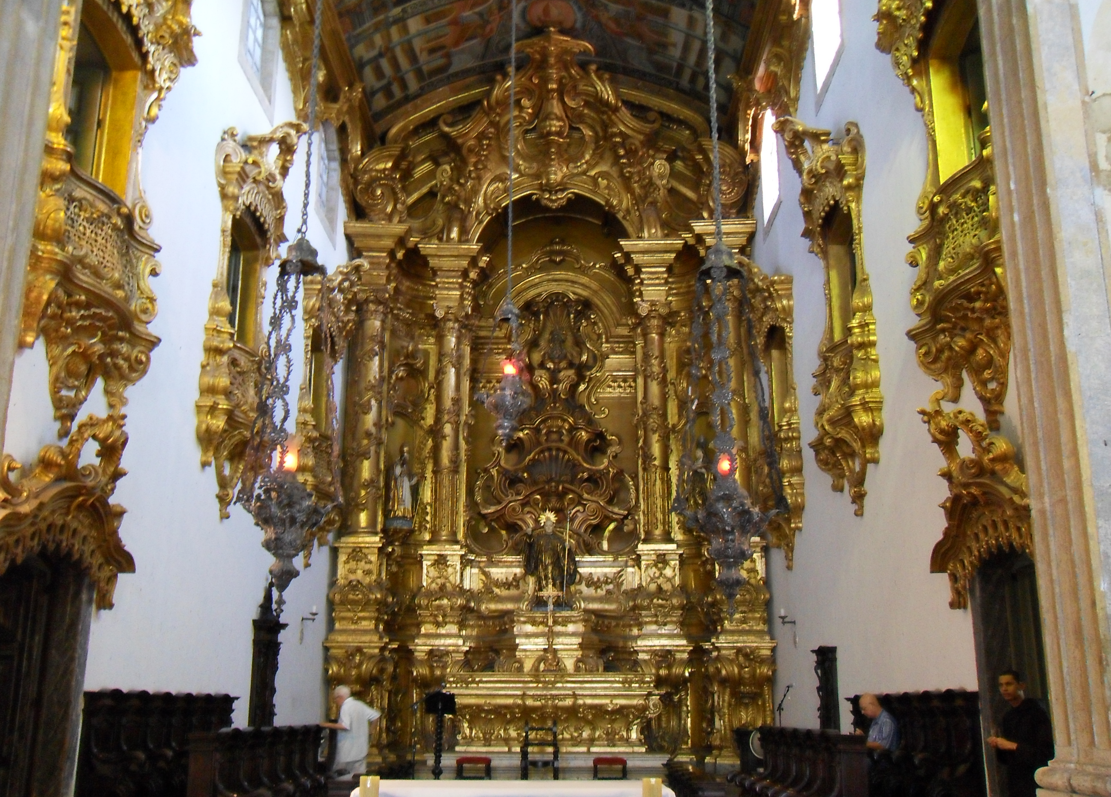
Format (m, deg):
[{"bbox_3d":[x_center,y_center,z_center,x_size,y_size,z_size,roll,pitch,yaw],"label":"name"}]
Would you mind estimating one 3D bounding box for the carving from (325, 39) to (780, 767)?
[{"bbox_3d":[-0.060,-0.143,22.437,7.900,14.030,3.700,0,-16,1],"label":"carving"}]

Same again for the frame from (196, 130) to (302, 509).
[{"bbox_3d":[-3.812,-1.121,14.851,0.740,5.490,2.750,0,-16,1],"label":"frame"}]

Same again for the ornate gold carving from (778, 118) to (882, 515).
[{"bbox_3d":[3.448,-1.134,14.812,0.740,5.450,2.800,0,-16,1],"label":"ornate gold carving"}]

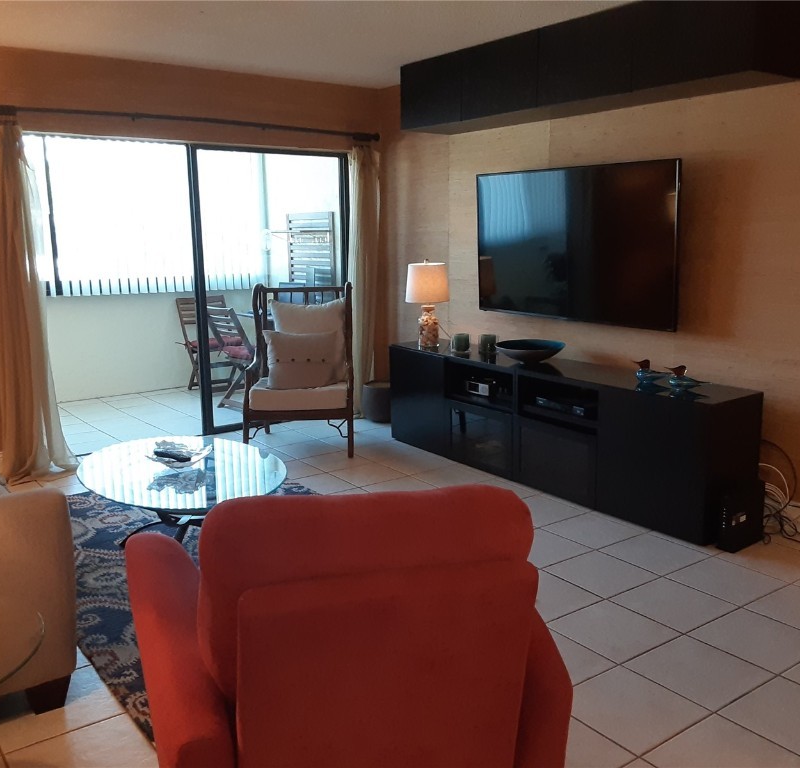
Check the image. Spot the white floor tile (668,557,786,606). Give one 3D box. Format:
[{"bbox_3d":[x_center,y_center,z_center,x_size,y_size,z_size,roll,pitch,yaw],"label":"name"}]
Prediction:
[{"bbox_3d":[1.310,0.796,3.218,0.337,0.010,0.337,-8,13,-35],"label":"white floor tile"}]

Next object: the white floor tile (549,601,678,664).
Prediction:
[{"bbox_3d":[0.730,0.847,2.759,0.332,0.012,0.332,-7,12,-35],"label":"white floor tile"}]

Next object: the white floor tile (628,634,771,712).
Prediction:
[{"bbox_3d":[0.954,0.918,2.552,0.337,0.010,0.337,-8,13,-35],"label":"white floor tile"}]

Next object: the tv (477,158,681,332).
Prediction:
[{"bbox_3d":[0.942,-0.775,4.472,0.055,0.830,1.450,-12,15,-35],"label":"tv"}]

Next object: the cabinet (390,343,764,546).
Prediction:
[{"bbox_3d":[0.812,0.212,4.589,0.415,0.645,2.400,-8,13,-35],"label":"cabinet"}]

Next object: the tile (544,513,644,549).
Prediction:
[{"bbox_3d":[0.882,0.680,3.688,0.332,0.012,0.332,-7,12,-35],"label":"tile"}]

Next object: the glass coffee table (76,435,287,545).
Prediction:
[{"bbox_3d":[-0.888,0.539,3.275,0.775,0.425,1.130,-7,12,-31],"label":"glass coffee table"}]

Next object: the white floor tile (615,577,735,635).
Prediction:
[{"bbox_3d":[1.004,0.811,2.954,0.332,0.012,0.332,-7,12,-35],"label":"white floor tile"}]

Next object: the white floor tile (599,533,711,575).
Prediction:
[{"bbox_3d":[1.107,0.746,3.490,0.337,0.010,0.337,-8,13,-35],"label":"white floor tile"}]

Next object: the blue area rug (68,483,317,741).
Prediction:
[{"bbox_3d":[-0.776,0.737,3.493,1.480,0.010,2.420,-8,13,-35],"label":"blue area rug"}]

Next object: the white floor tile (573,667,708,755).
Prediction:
[{"bbox_3d":[0.680,0.955,2.355,0.337,0.010,0.337,-8,13,-35],"label":"white floor tile"}]

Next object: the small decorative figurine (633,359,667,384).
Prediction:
[{"bbox_3d":[1.258,-0.061,3.962,0.200,0.120,0.085,0,10,0],"label":"small decorative figurine"}]

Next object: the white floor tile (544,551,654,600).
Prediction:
[{"bbox_3d":[0.828,0.783,3.291,0.337,0.010,0.337,-8,13,-35],"label":"white floor tile"}]

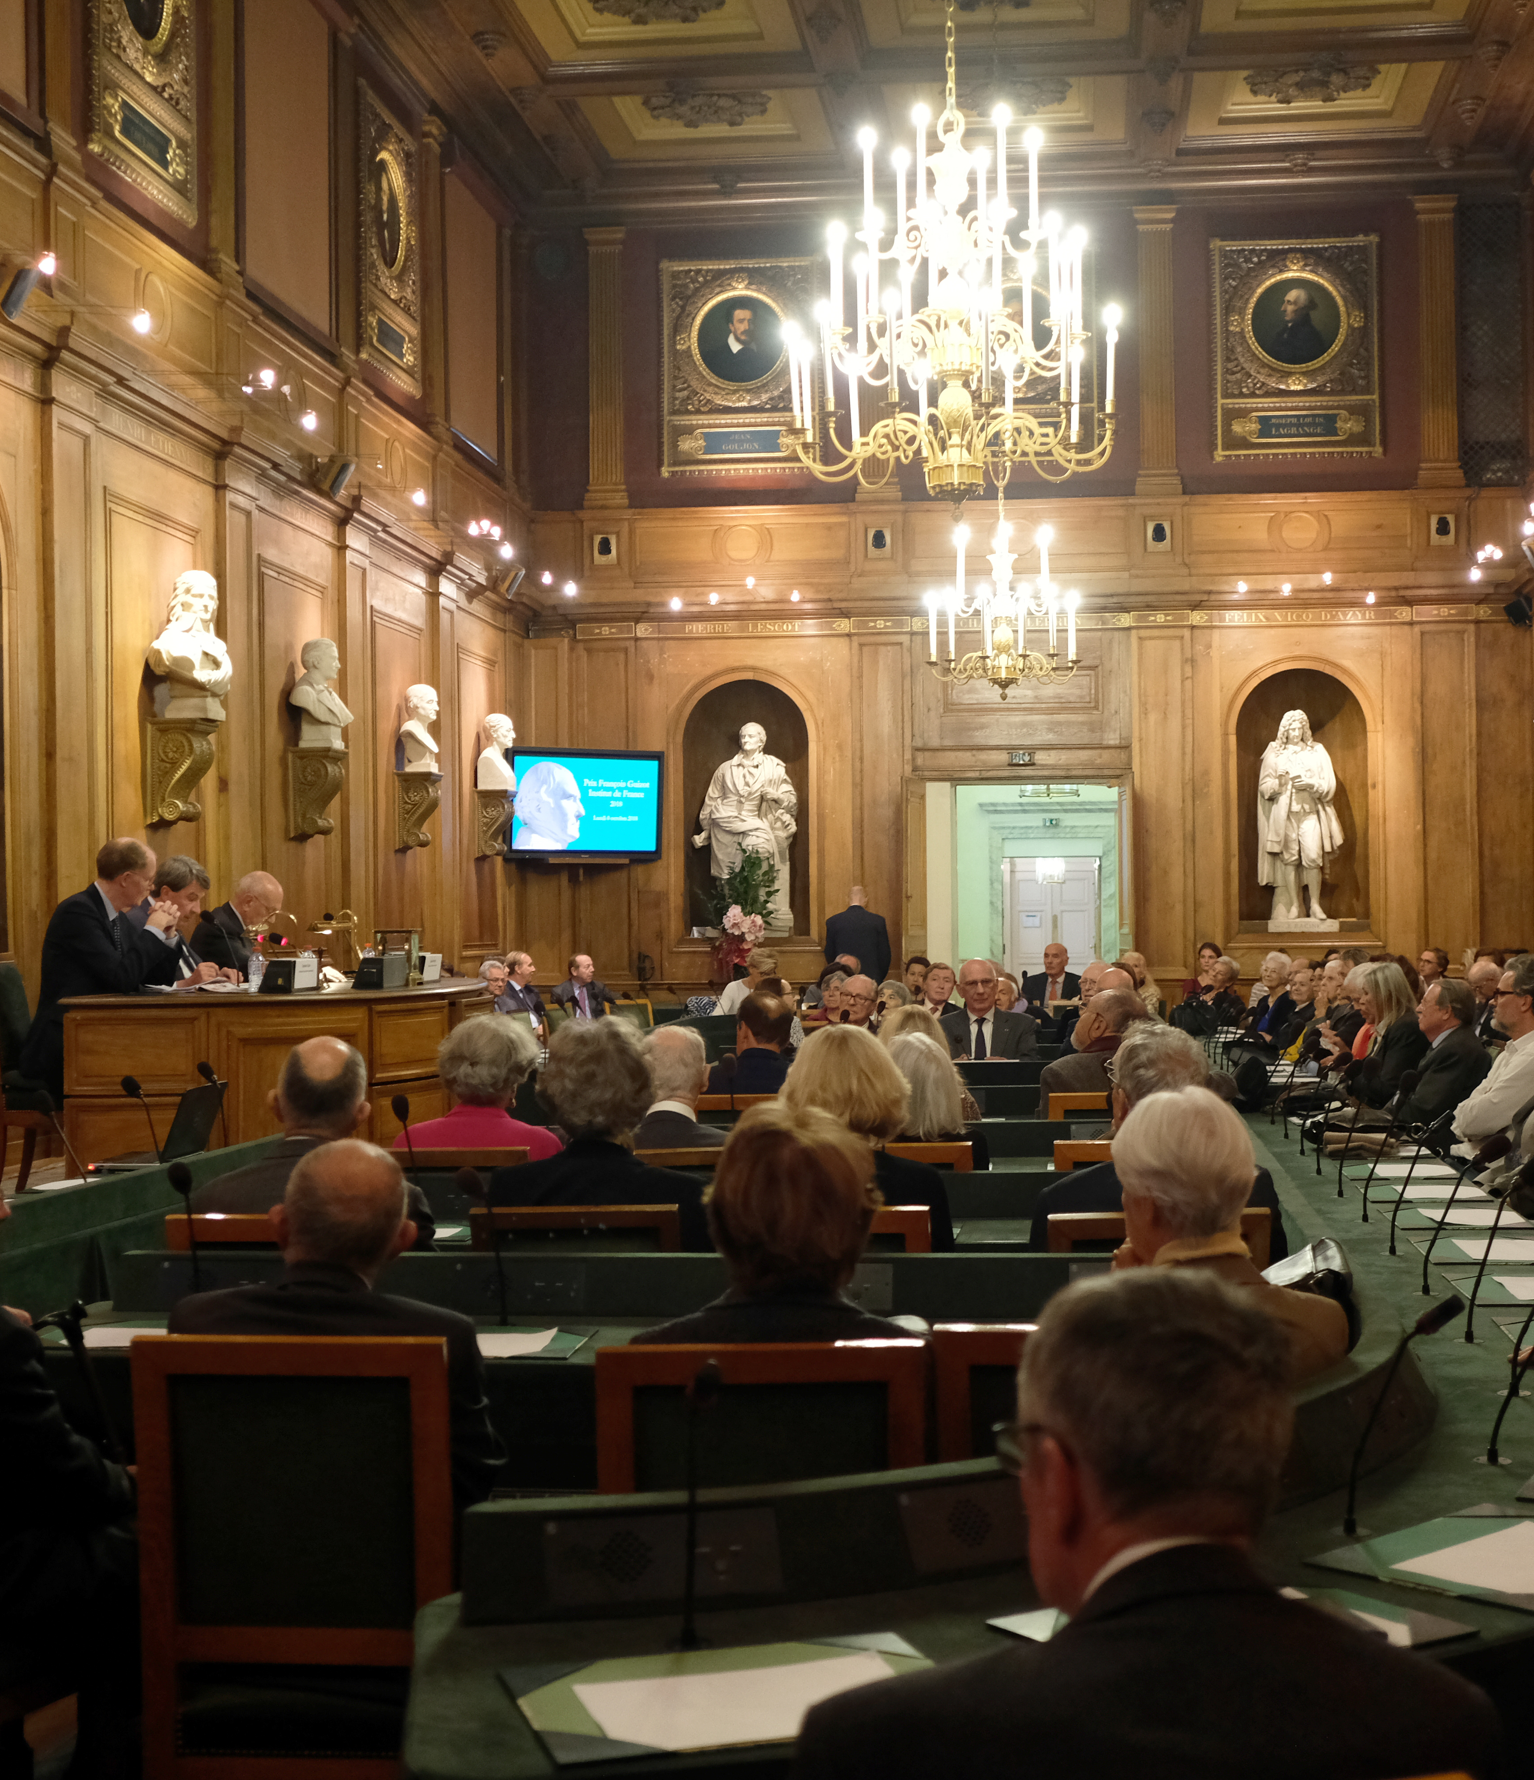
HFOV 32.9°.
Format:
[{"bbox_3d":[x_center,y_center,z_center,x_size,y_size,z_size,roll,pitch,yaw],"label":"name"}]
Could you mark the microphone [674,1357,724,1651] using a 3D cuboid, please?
[{"bbox_3d":[-0.070,0.587,2.469,0.060,0.305,0.160,0,-1,-8],"label":"microphone"}]

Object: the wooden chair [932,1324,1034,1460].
[{"bbox_3d":[0.471,1.048,3.841,0.430,0.890,0.520,-1,-1,7],"label":"wooden chair"}]

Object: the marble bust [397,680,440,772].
[{"bbox_3d":[-2.425,-1.137,18.298,0.280,0.626,0.400,-1,-1,10],"label":"marble bust"}]

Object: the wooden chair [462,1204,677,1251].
[{"bbox_3d":[-0.347,1.131,5.394,0.450,1.000,0.530,-1,-1,6],"label":"wooden chair"}]

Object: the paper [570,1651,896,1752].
[{"bbox_3d":[-0.009,0.723,2.323,0.296,0.004,0.212,0,-1,-19],"label":"paper"}]

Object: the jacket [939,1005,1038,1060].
[{"bbox_3d":[0.972,0.779,11.357,0.480,0.560,0.320,-1,-1,7],"label":"jacket"}]

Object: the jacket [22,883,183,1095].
[{"bbox_3d":[-2.585,0.382,10.100,0.540,0.780,0.500,-1,-1,6],"label":"jacket"}]

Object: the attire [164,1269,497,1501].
[{"bbox_3d":[-0.614,0.852,3.717,0.480,0.640,0.380,-1,-1,-2],"label":"attire"}]

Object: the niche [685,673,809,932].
[{"bbox_3d":[-0.167,-0.676,21.473,1.070,2.140,0.500,-1,-1,7],"label":"niche"}]

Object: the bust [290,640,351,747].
[{"bbox_3d":[-2.684,-1.197,15.832,0.330,0.675,0.470,-1,-1,10],"label":"bust"}]

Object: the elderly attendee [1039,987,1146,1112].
[{"bbox_3d":[1.104,0.967,8.394,0.500,1.300,0.720,-1,-1,-11],"label":"elderly attendee"}]

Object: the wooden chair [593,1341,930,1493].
[{"bbox_3d":[-0.031,1.081,3.740,0.450,0.924,0.520,0,-1,-7],"label":"wooden chair"}]

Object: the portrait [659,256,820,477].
[{"bbox_3d":[-0.179,-4.486,22.299,1.416,1.838,0.120,-1,-1,6],"label":"portrait"}]

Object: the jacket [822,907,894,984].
[{"bbox_3d":[0.740,0.507,20.796,0.540,0.780,0.330,-1,-1,1],"label":"jacket"}]

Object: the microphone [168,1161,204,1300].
[{"bbox_3d":[-1.012,0.618,4.543,0.060,0.300,0.170,-1,-1,2],"label":"microphone"}]

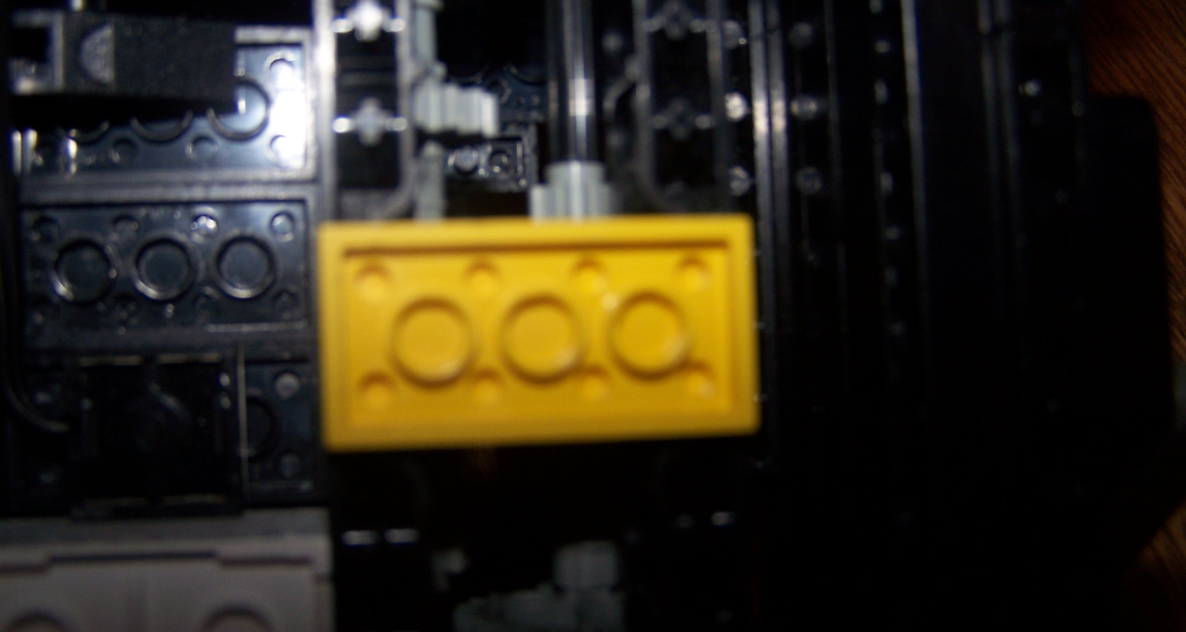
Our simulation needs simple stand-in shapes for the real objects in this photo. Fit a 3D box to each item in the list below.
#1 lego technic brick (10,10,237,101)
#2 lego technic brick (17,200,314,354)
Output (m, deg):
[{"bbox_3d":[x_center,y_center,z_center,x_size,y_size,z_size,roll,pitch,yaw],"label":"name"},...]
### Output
[{"bbox_3d":[-0.047,-0.025,0.126,0.024,0.011,0.008,-1,90,-3],"label":"lego technic brick"},{"bbox_3d":[-0.043,-0.005,0.133,0.032,0.005,0.016,-1,90,-3],"label":"lego technic brick"}]

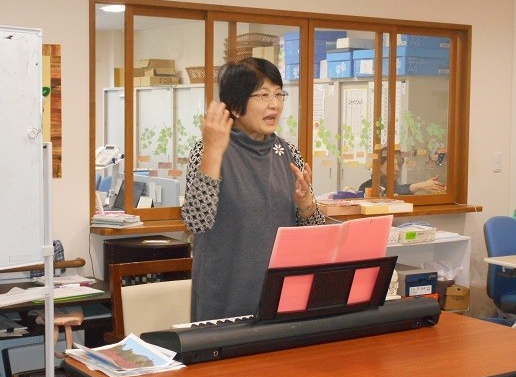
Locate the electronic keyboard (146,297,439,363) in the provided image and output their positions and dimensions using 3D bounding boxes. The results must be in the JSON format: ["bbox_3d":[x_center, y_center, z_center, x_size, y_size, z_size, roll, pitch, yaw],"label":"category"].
[{"bbox_3d":[0.137,0.440,3.292,1.036,0.100,0.259,-2,5,-34],"label":"electronic keyboard"}]

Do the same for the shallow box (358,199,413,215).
[{"bbox_3d":[0.637,0.100,5.347,0.318,0.048,0.220,-2,5,-33],"label":"shallow box"}]

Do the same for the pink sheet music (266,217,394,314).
[{"bbox_3d":[0.228,0.258,3.227,0.450,0.310,0.020,-2,23,-34],"label":"pink sheet music"}]

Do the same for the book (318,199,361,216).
[{"bbox_3d":[0.370,0.104,5.098,0.220,0.044,0.230,-2,5,-33],"label":"book"}]

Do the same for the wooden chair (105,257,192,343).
[{"bbox_3d":[-0.232,0.740,3.798,0.510,0.850,0.560,-2,5,-34],"label":"wooden chair"}]

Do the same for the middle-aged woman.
[{"bbox_3d":[-0.015,0.376,3.505,0.470,1.620,0.360,-2,5,-30],"label":"middle-aged woman"}]

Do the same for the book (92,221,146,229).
[{"bbox_3d":[-0.620,0.159,4.431,0.160,0.014,0.210,2,4,21],"label":"book"}]

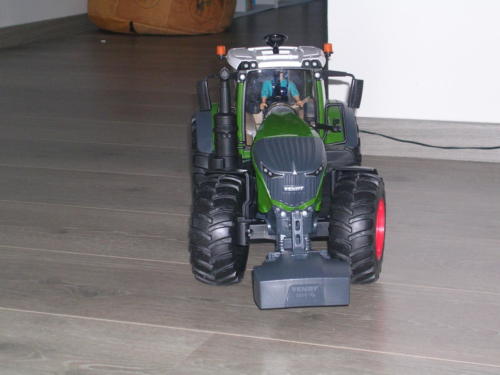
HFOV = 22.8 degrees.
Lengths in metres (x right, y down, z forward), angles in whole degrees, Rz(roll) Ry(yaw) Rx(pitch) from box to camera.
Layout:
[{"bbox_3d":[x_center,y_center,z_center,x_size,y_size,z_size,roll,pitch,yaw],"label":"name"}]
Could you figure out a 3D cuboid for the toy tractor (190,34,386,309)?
[{"bbox_3d":[0.033,-0.035,1.260,0.196,0.226,0.420,-2,13,-3],"label":"toy tractor"}]

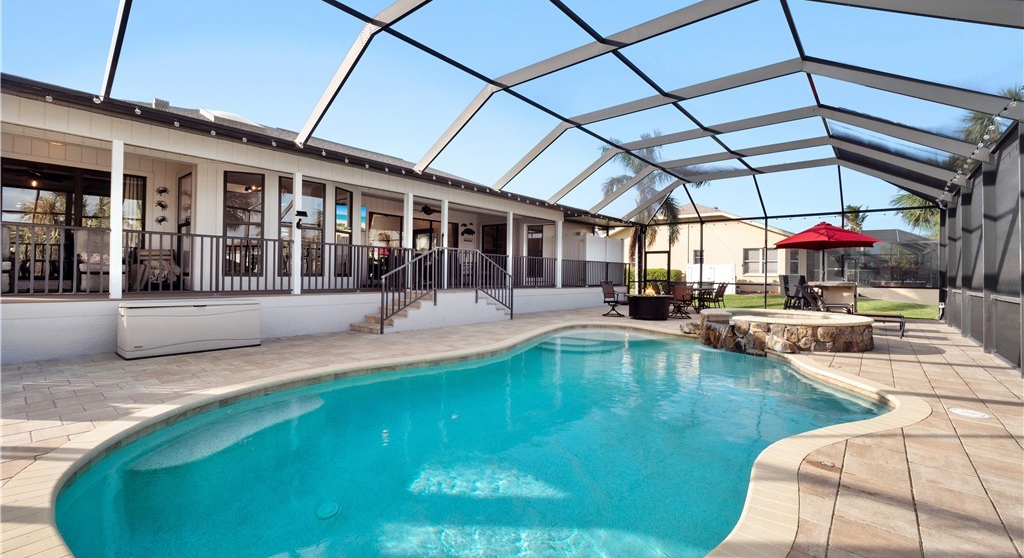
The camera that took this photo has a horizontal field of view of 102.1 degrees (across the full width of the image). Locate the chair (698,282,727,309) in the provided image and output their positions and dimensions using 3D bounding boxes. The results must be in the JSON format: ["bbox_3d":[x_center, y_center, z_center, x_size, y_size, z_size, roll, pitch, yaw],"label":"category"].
[{"bbox_3d":[7.411,0.598,15.092,0.700,0.960,0.620,2,1,37],"label":"chair"}]

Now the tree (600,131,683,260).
[{"bbox_3d":[6.516,-3.021,20.236,4.500,8.000,4.500,2,1,42],"label":"tree"}]

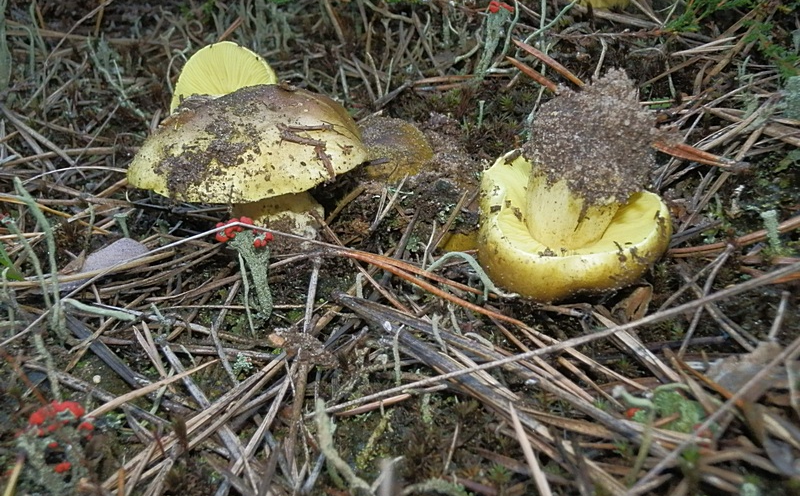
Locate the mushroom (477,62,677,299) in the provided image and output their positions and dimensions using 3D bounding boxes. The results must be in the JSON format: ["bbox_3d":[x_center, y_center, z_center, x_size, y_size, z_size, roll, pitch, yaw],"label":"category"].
[{"bbox_3d":[0.055,-0.019,0.257,0.060,0.065,0.060,12,30,0],"label":"mushroom"}]

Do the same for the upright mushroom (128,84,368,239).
[{"bbox_3d":[-0.049,-0.029,0.279,0.078,0.049,0.078,-3,19,0],"label":"upright mushroom"}]

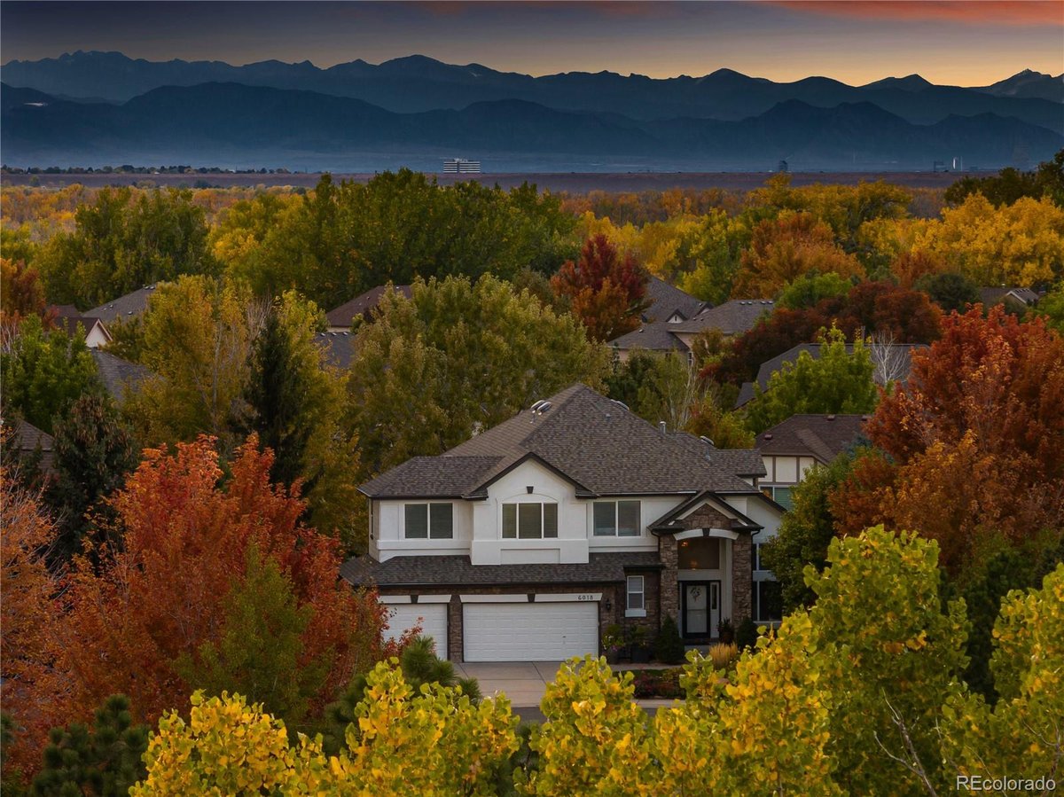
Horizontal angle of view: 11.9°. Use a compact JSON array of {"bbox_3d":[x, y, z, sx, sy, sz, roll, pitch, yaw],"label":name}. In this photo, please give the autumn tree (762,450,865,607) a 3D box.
[{"bbox_3d":[10.101,5.587,183.000,3.900,7.550,3.800,0,3,0],"label":"autumn tree"}]

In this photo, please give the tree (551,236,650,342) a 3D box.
[{"bbox_3d":[4.042,-2.778,300.000,6.200,13.740,6.200,0,3,0],"label":"tree"}]

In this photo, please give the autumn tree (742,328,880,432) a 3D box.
[{"bbox_3d":[12.520,2.032,229.000,6.200,10.510,6.200,0,3,0],"label":"autumn tree"}]

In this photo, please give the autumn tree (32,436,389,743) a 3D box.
[{"bbox_3d":[-10.587,5.646,168.000,11.500,8.780,10.500,0,3,0],"label":"autumn tree"}]

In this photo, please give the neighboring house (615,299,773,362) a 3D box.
[{"bbox_3d":[9.994,-1.358,315.000,15.500,9.550,13.500,0,3,-10],"label":"neighboring house"}]

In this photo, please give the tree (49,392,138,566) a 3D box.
[{"bbox_3d":[-16.797,4.325,195.000,4.000,8.990,4.000,0,3,0],"label":"tree"}]

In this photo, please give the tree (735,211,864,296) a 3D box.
[{"bbox_3d":[20.045,-6.928,385.000,10.200,14.390,9.800,0,3,0],"label":"tree"}]

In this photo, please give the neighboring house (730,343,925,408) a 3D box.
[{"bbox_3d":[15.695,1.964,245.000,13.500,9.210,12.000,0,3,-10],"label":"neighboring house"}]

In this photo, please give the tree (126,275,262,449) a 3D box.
[{"bbox_3d":[-14.723,1.120,222.000,6.200,12.970,6.200,0,3,0],"label":"tree"}]

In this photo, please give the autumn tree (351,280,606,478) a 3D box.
[{"bbox_3d":[-2.203,1.431,213.000,11.000,13.160,10.200,0,3,0],"label":"autumn tree"}]

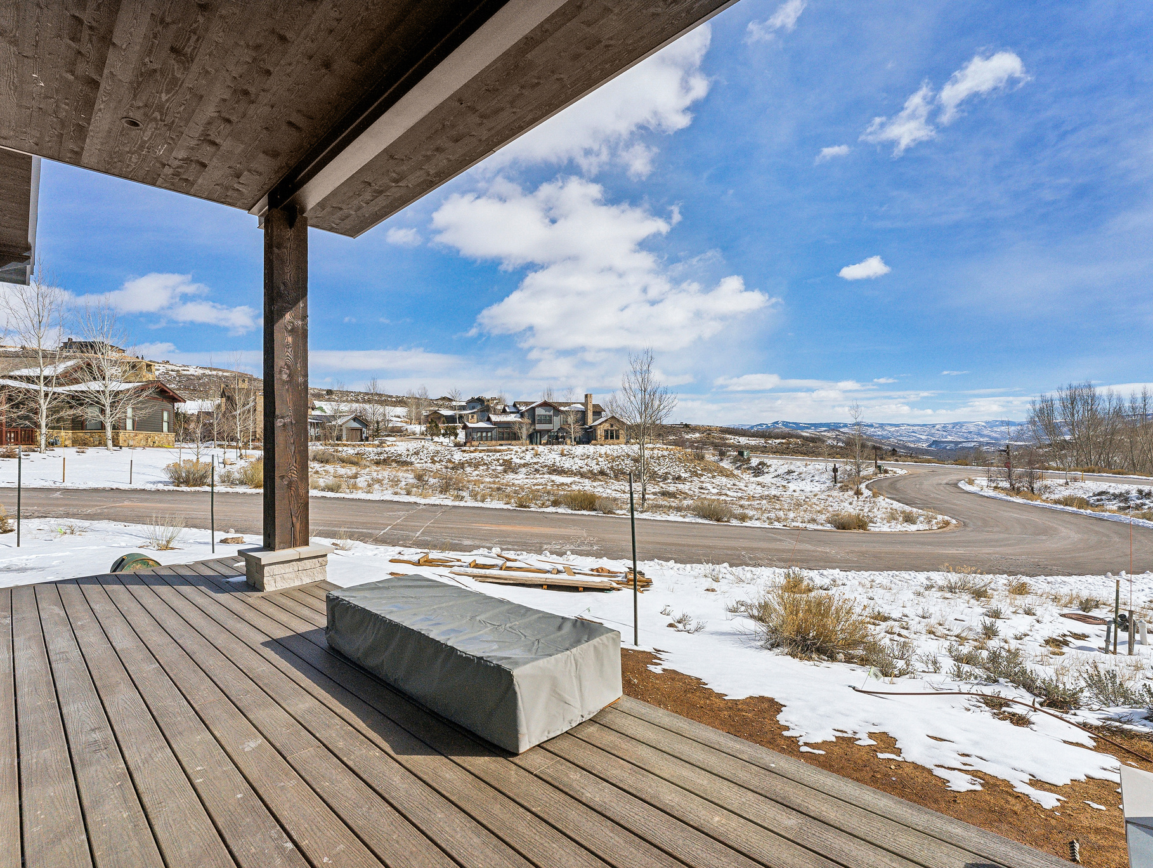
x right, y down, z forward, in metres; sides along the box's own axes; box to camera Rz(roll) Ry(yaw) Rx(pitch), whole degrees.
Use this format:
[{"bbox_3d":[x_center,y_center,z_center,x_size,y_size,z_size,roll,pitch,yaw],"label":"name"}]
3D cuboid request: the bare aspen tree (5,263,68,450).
[{"bbox_3d":[-29.329,-4.340,29.500,3.600,10.670,3.600,0,0,0],"label":"bare aspen tree"}]

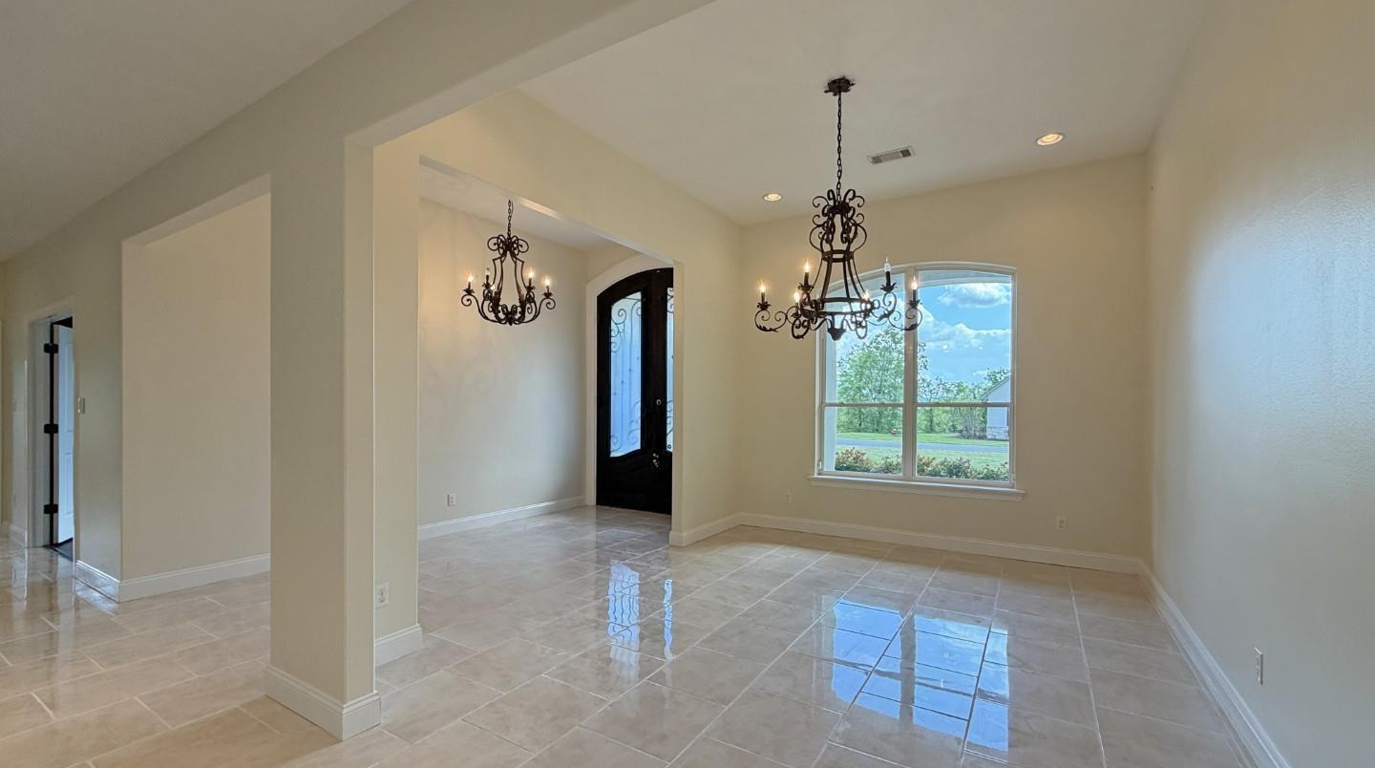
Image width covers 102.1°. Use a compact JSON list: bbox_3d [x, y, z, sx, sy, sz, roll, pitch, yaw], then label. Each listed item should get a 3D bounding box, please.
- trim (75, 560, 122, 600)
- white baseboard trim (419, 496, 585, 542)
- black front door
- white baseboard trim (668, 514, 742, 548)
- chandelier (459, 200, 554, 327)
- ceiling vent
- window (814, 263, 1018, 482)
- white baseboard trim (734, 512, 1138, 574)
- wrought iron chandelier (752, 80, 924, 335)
[{"bbox_3d":[-4.115,1.361,3.882,1.047,0.131,0.022,-2,-3,32],"label":"trim"},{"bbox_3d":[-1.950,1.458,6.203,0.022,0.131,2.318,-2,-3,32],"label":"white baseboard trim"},{"bbox_3d":[-0.406,0.075,6.806,1.787,2.943,0.065,-2,-3,32],"label":"black front door"},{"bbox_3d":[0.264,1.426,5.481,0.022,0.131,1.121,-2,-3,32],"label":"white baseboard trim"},{"bbox_3d":[-1.576,-1.154,4.904,0.781,1.285,0.781,-2,-3,32],"label":"chandelier"},{"bbox_3d":[1.588,-1.788,4.356,0.330,0.019,0.170,-2,-3,32],"label":"ceiling vent"},{"bbox_3d":[2.032,-0.084,5.141,1.714,1.972,0.100,-2,-3,32],"label":"window"},{"bbox_3d":[1.983,1.408,5.059,3.339,0.131,0.022,-2,-3,32],"label":"white baseboard trim"},{"bbox_3d":[0.912,-1.044,3.376,0.965,1.562,0.965,-2,-3,32],"label":"wrought iron chandelier"}]

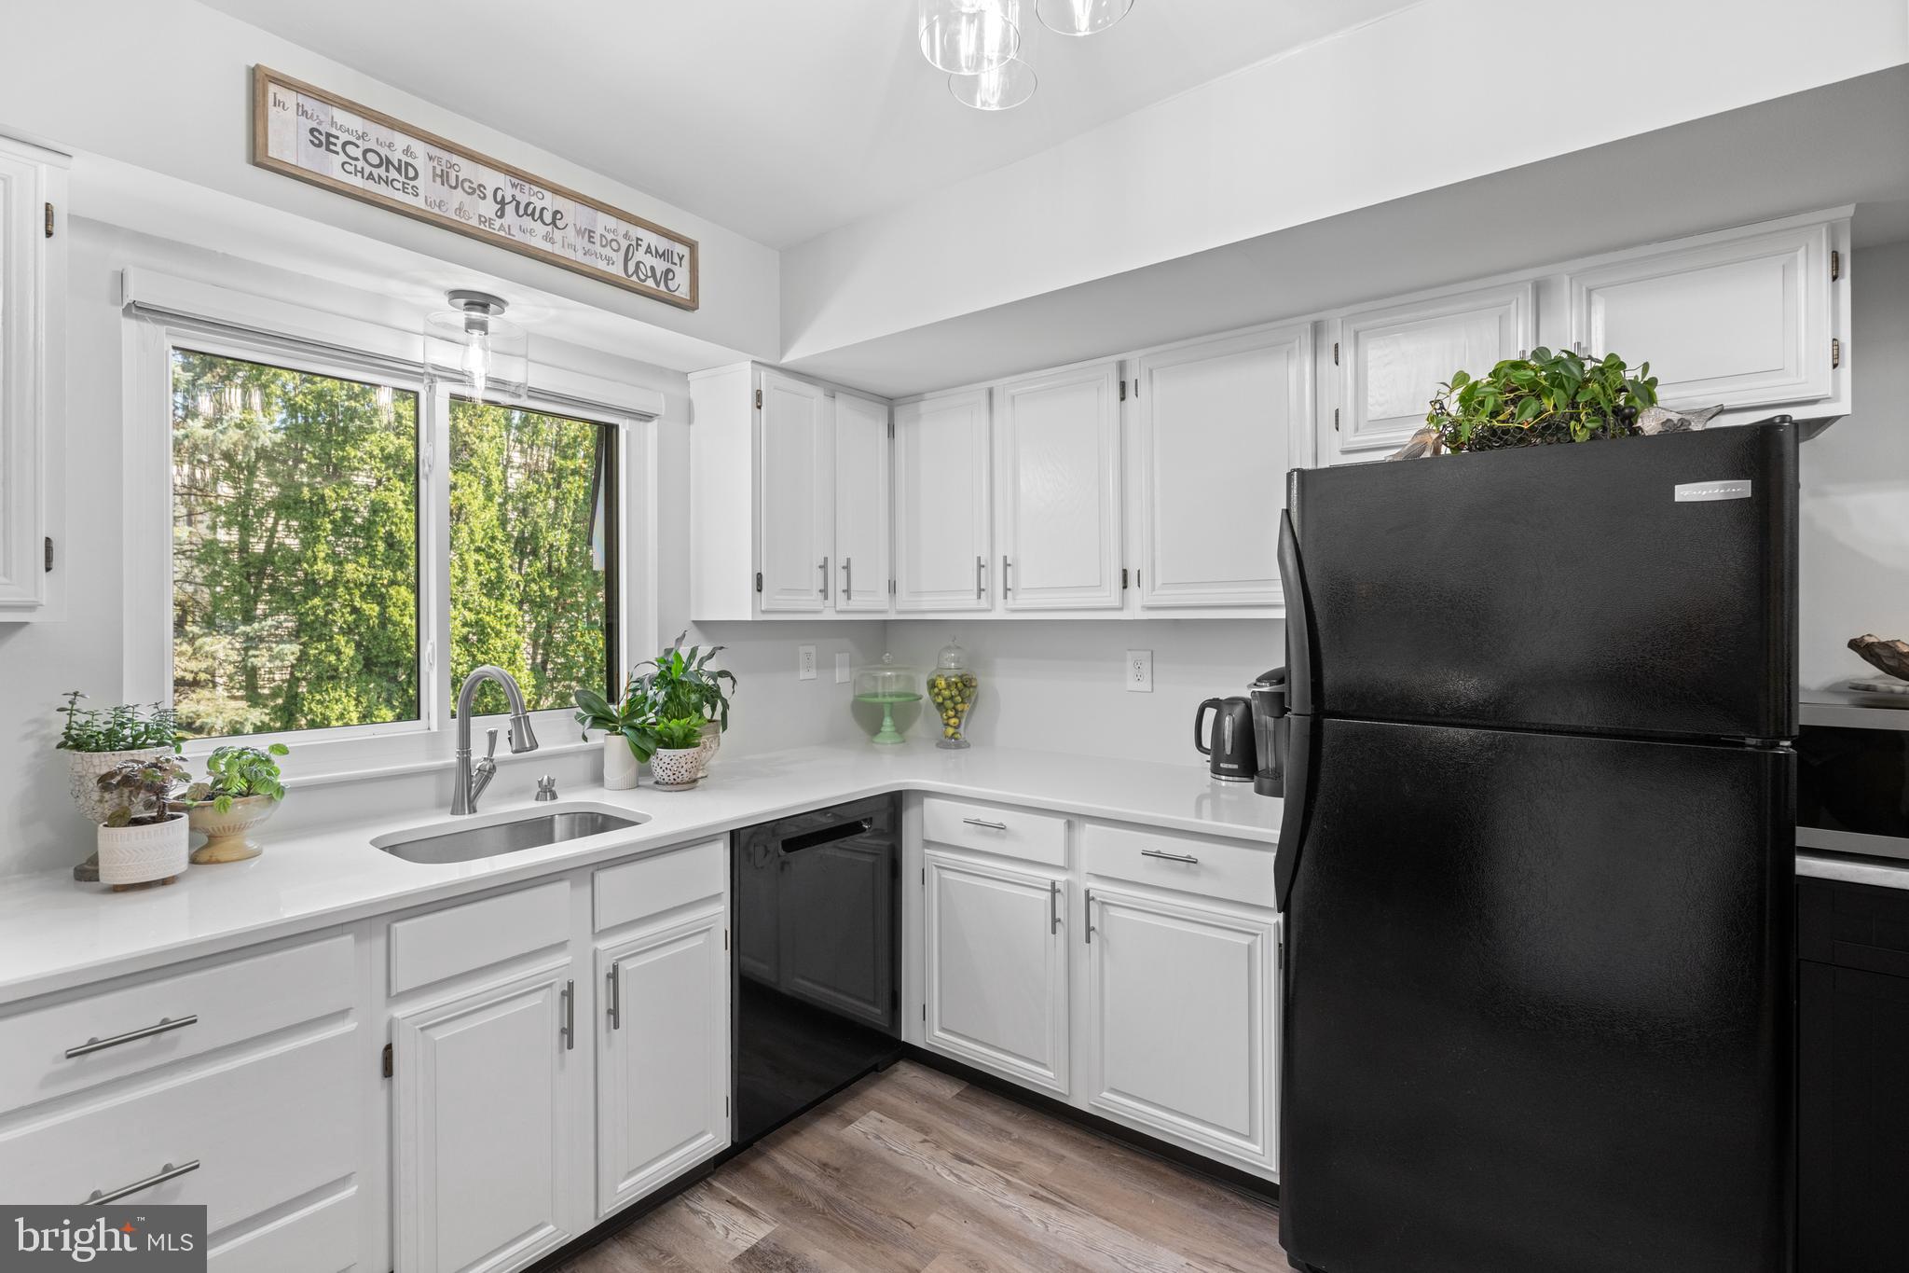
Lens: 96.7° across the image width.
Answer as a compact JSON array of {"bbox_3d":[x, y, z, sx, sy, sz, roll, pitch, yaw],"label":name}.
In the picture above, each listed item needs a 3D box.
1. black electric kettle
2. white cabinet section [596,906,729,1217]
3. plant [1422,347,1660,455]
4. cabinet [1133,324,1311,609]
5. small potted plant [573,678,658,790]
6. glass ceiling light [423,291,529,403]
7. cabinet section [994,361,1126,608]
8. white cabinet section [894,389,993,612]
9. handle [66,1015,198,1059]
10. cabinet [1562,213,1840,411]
[{"bbox_3d":[0.815,0.295,2.484,0.225,0.238,0.160,1,1,37],"label":"black electric kettle"},{"bbox_3d":[-0.826,0.908,2.006,0.500,0.570,0.330,1,1,37],"label":"white cabinet section"},{"bbox_3d":[1.133,-0.436,1.645,0.360,0.185,0.220,0,1,37],"label":"plant"},{"bbox_3d":[0.800,-0.436,2.394,0.500,0.740,0.320,1,1,37],"label":"cabinet"},{"bbox_3d":[-0.937,0.272,2.361,0.200,0.310,0.200,0,1,37],"label":"small potted plant"},{"bbox_3d":[-1.144,-0.698,2.043,0.220,0.230,0.220,1,1,37],"label":"glass ceiling light"},{"bbox_3d":[0.404,-0.432,2.648,0.405,0.700,0.300,1,1,37],"label":"cabinet section"},{"bbox_3d":[0.046,-0.437,2.917,0.400,0.700,0.300,1,1,37],"label":"white cabinet section"},{"bbox_3d":[-1.144,0.555,1.183,0.034,0.012,0.133,0,1,37],"label":"handle"},{"bbox_3d":[1.571,-0.608,1.812,0.430,0.377,0.320,1,1,37],"label":"cabinet"}]

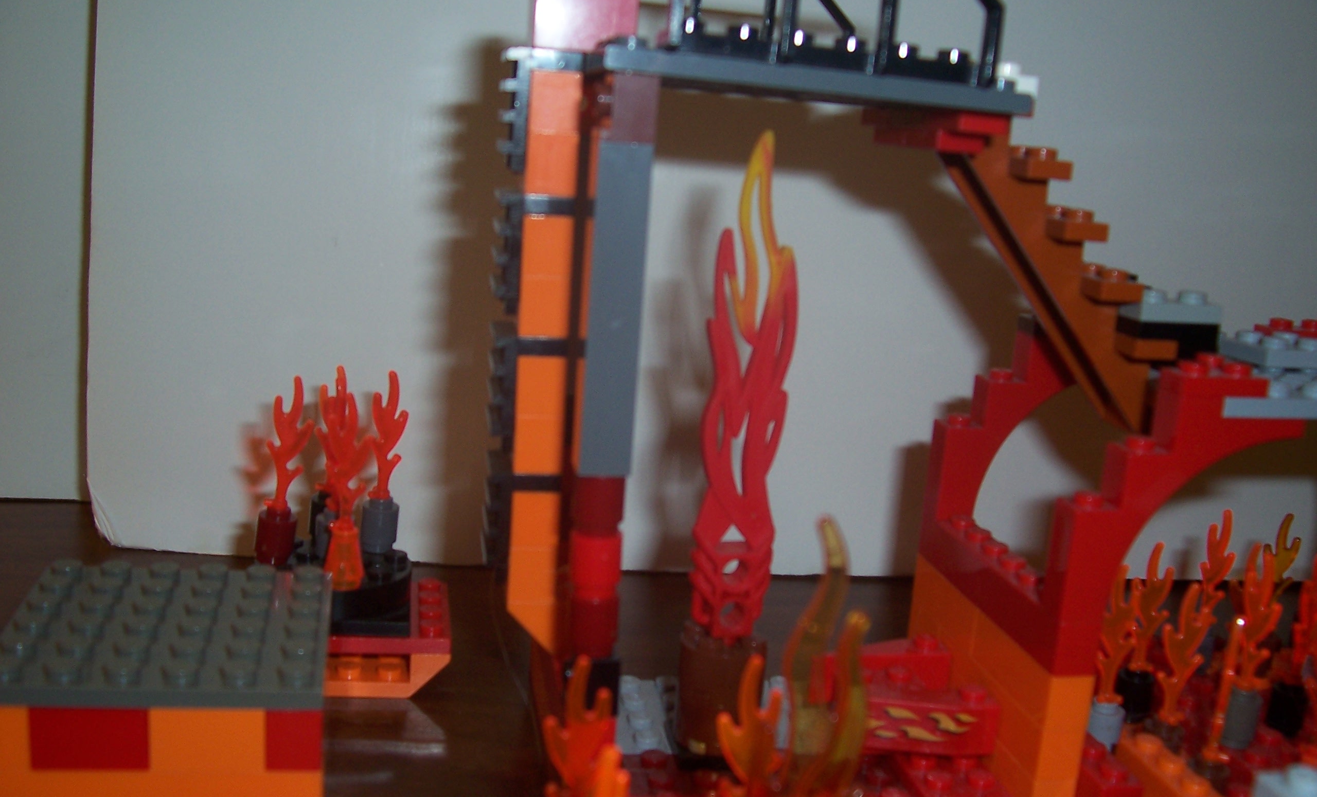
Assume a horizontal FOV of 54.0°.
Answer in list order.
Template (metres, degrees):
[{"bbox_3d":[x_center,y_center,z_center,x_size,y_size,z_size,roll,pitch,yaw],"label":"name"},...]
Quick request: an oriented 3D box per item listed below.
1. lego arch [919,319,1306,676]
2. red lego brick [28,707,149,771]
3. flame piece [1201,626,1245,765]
[{"bbox_3d":[0.082,0.016,0.245,0.040,0.050,0.064,2,12,-9],"label":"lego arch"},{"bbox_3d":[-0.079,0.046,0.181,0.016,0.010,0.010,2,12,-13],"label":"red lego brick"},{"bbox_3d":[0.097,0.050,0.222,0.005,0.026,0.009,10,13,28],"label":"flame piece"}]

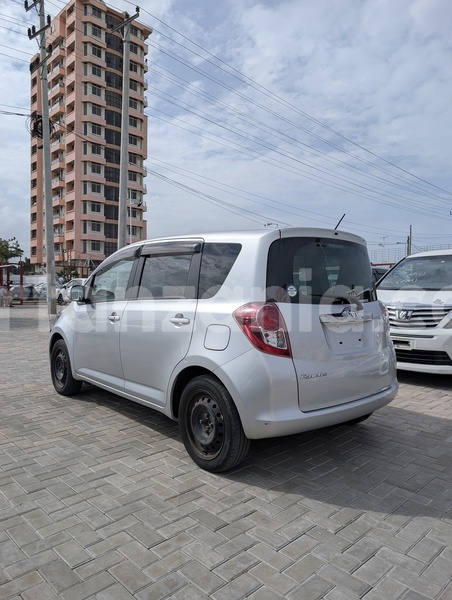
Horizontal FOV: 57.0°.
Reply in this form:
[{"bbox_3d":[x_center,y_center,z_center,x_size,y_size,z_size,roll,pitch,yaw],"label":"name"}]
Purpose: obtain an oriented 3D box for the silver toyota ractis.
[{"bbox_3d":[-0.430,0.265,4.270,1.700,1.630,3.950,-1,2,-42],"label":"silver toyota ractis"}]

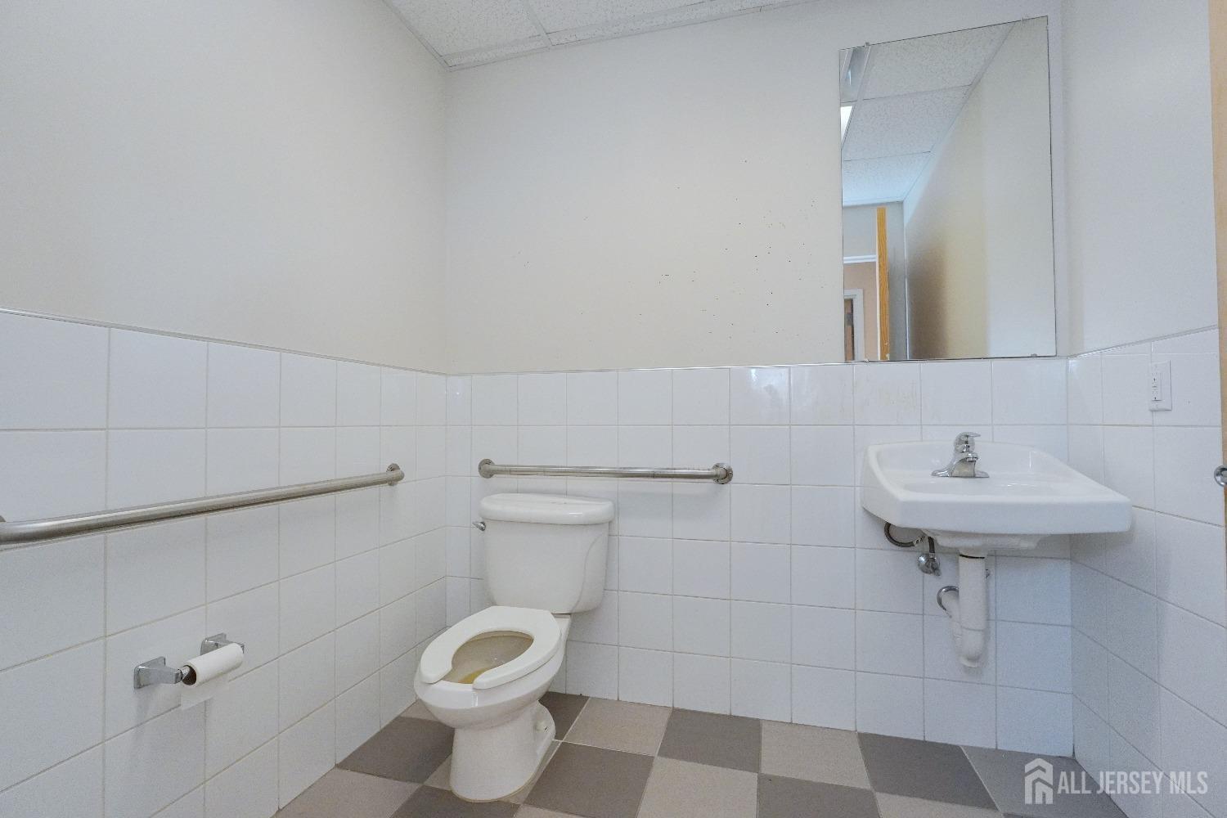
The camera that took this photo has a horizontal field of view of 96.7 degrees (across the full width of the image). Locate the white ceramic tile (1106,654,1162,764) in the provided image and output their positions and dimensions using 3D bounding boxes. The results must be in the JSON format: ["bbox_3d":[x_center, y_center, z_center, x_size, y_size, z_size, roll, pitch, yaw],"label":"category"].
[{"bbox_3d":[1.331,0.759,1.392,0.010,0.201,0.200,0,-1,15],"label":"white ceramic tile"}]

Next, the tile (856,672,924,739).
[{"bbox_3d":[0.905,0.965,1.785,0.200,0.188,0.009,0,-1,15],"label":"tile"}]

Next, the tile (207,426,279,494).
[{"bbox_3d":[-0.923,0.150,1.367,0.010,0.200,0.200,-1,-1,15],"label":"tile"}]

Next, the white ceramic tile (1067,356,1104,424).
[{"bbox_3d":[1.369,-0.054,1.580,0.010,0.200,0.173,-1,-1,15],"label":"white ceramic tile"}]

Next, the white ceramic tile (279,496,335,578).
[{"bbox_3d":[-0.866,0.358,1.547,0.010,0.200,0.199,0,-1,16],"label":"white ceramic tile"}]

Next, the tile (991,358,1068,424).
[{"bbox_3d":[1.294,-0.050,1.696,0.200,0.200,0.010,0,-1,15],"label":"tile"}]

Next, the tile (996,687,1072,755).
[{"bbox_3d":[1.301,0.966,1.685,0.201,0.194,0.010,0,-1,15],"label":"tile"}]

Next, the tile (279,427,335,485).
[{"bbox_3d":[-0.869,0.154,1.562,0.010,0.200,0.199,-1,-1,15],"label":"tile"}]

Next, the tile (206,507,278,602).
[{"bbox_3d":[-0.921,0.353,1.361,0.009,0.201,0.200,0,-1,15],"label":"tile"}]

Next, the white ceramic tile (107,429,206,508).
[{"bbox_3d":[-0.975,0.147,1.170,0.010,0.201,0.200,0,-1,15],"label":"white ceramic tile"}]

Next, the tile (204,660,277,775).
[{"bbox_3d":[-0.921,0.760,1.356,0.010,0.200,0.200,0,-1,15],"label":"tile"}]

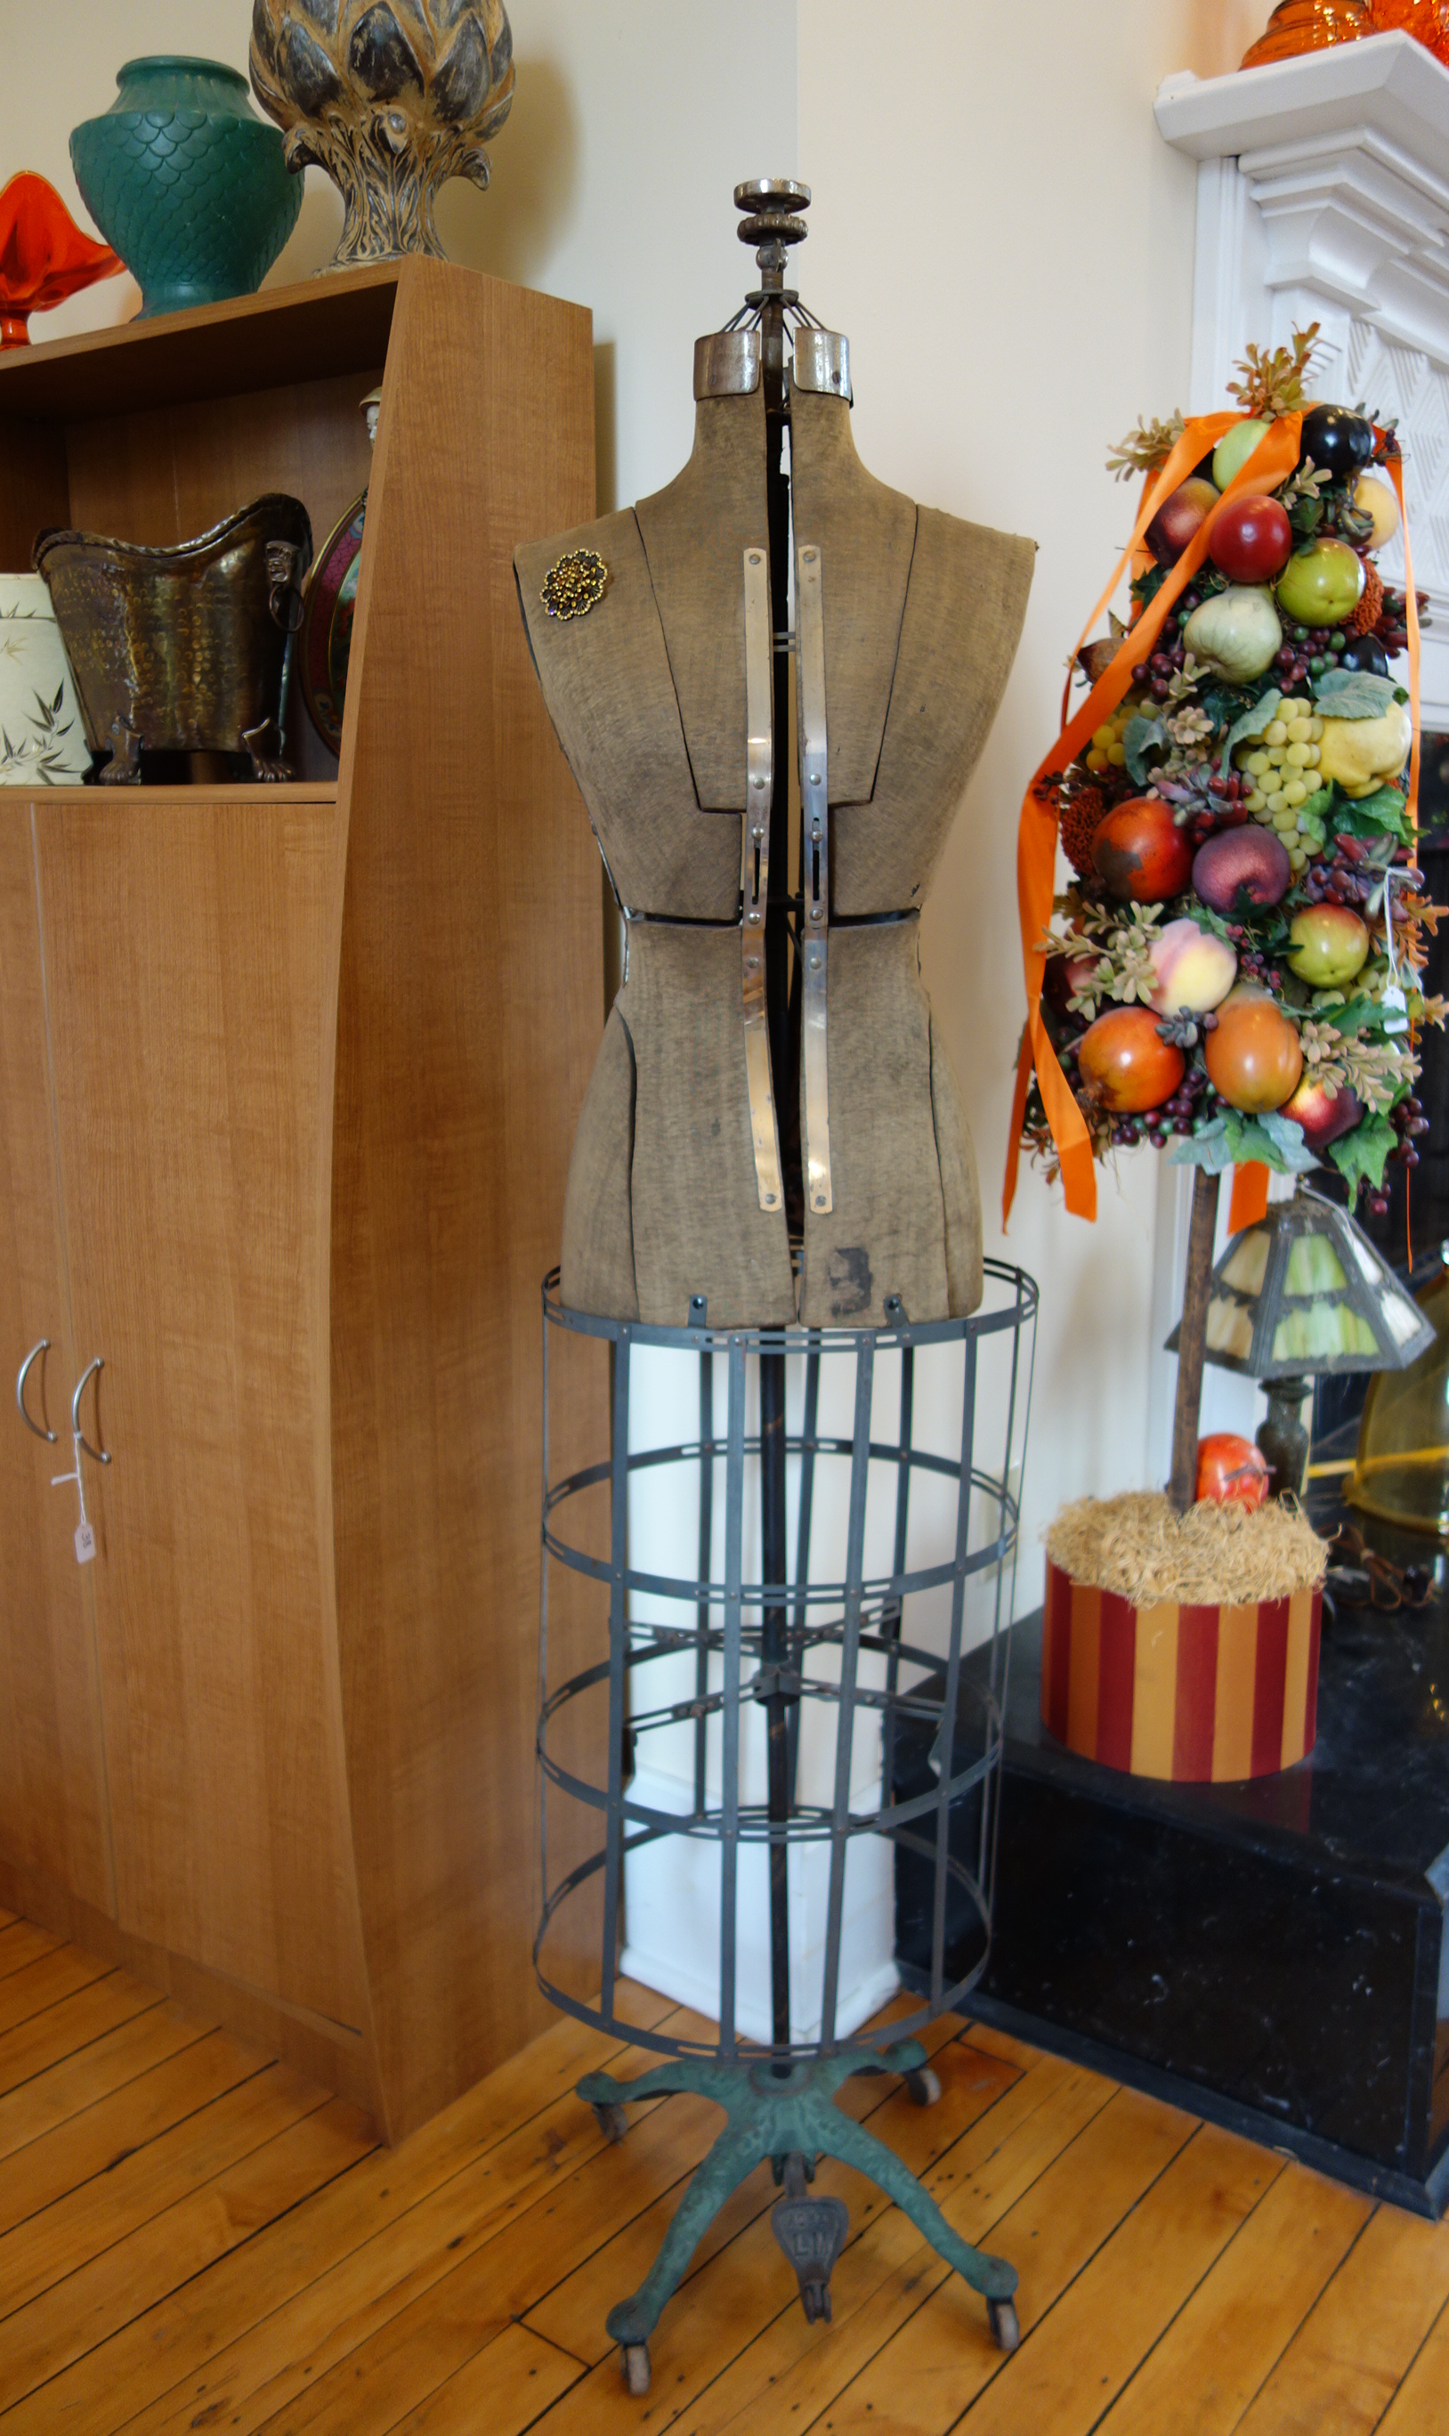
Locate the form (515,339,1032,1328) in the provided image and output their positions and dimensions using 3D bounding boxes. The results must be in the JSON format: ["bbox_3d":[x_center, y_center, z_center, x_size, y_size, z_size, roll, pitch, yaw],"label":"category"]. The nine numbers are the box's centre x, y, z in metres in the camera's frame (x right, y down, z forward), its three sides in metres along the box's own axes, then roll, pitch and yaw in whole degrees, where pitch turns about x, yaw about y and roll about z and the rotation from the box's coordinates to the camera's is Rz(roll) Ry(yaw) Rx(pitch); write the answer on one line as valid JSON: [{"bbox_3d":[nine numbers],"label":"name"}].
[{"bbox_3d":[0.037,-0.272,1.363,0.362,0.673,0.258,-1,12,-6],"label":"form"}]

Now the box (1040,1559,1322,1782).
[{"bbox_3d":[0.438,0.401,1.825,0.260,0.171,0.260,0,12,0],"label":"box"}]

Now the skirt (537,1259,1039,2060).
[{"bbox_3d":[0.041,0.311,1.479,0.368,0.541,0.368,0,12,0],"label":"skirt"}]

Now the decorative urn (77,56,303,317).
[{"bbox_3d":[-0.473,-0.881,1.652,0.195,0.210,0.195,0,12,0],"label":"decorative urn"}]

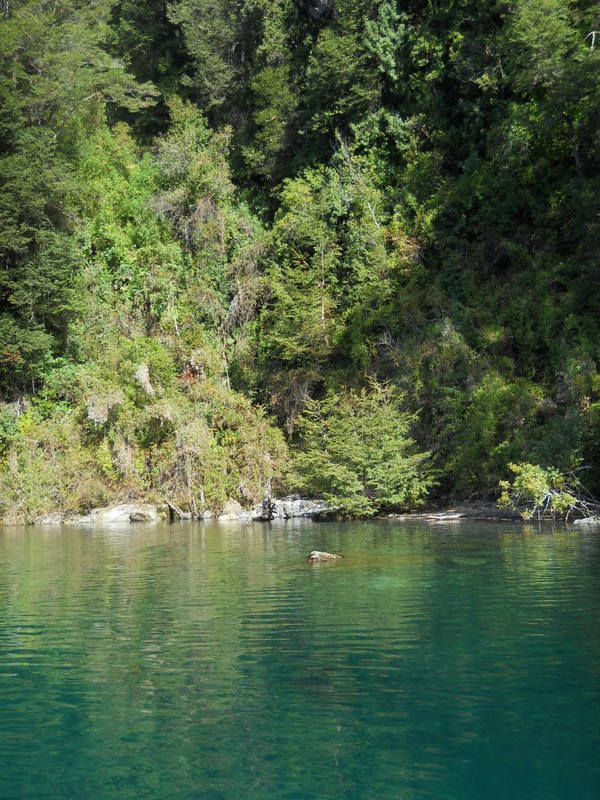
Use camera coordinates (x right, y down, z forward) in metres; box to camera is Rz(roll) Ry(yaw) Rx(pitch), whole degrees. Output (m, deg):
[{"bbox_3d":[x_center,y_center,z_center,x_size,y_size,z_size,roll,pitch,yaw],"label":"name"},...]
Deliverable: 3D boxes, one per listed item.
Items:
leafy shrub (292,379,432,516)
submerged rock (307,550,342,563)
[{"bbox_3d":[1.484,1.151,20.300,3.150,3.150,2.800,-2,-3,0],"label":"leafy shrub"},{"bbox_3d":[0.361,2.306,12.600,0.530,0.160,0.380,-2,-3,0],"label":"submerged rock"}]

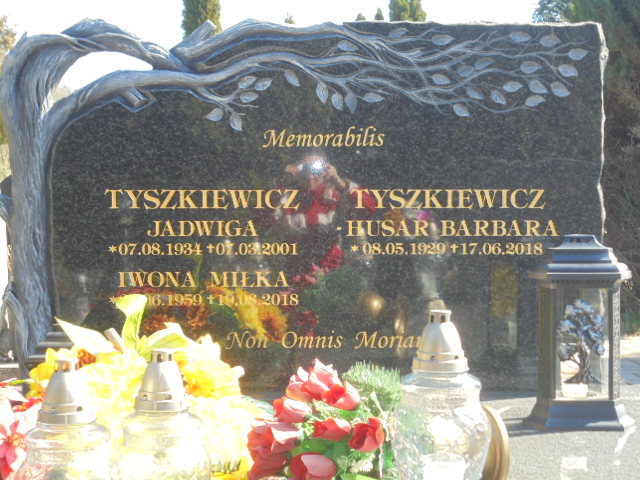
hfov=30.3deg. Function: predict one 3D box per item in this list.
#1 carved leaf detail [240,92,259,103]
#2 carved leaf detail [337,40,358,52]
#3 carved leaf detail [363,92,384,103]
[{"bbox_3d":[-0.177,-0.358,2.978,0.047,0.029,0.014,0,3,0],"label":"carved leaf detail"},{"bbox_3d":[0.061,-0.429,2.626,0.047,0.026,0.012,0,3,0],"label":"carved leaf detail"},{"bbox_3d":[0.137,-0.358,2.980,0.055,0.026,0.014,0,3,0],"label":"carved leaf detail"}]

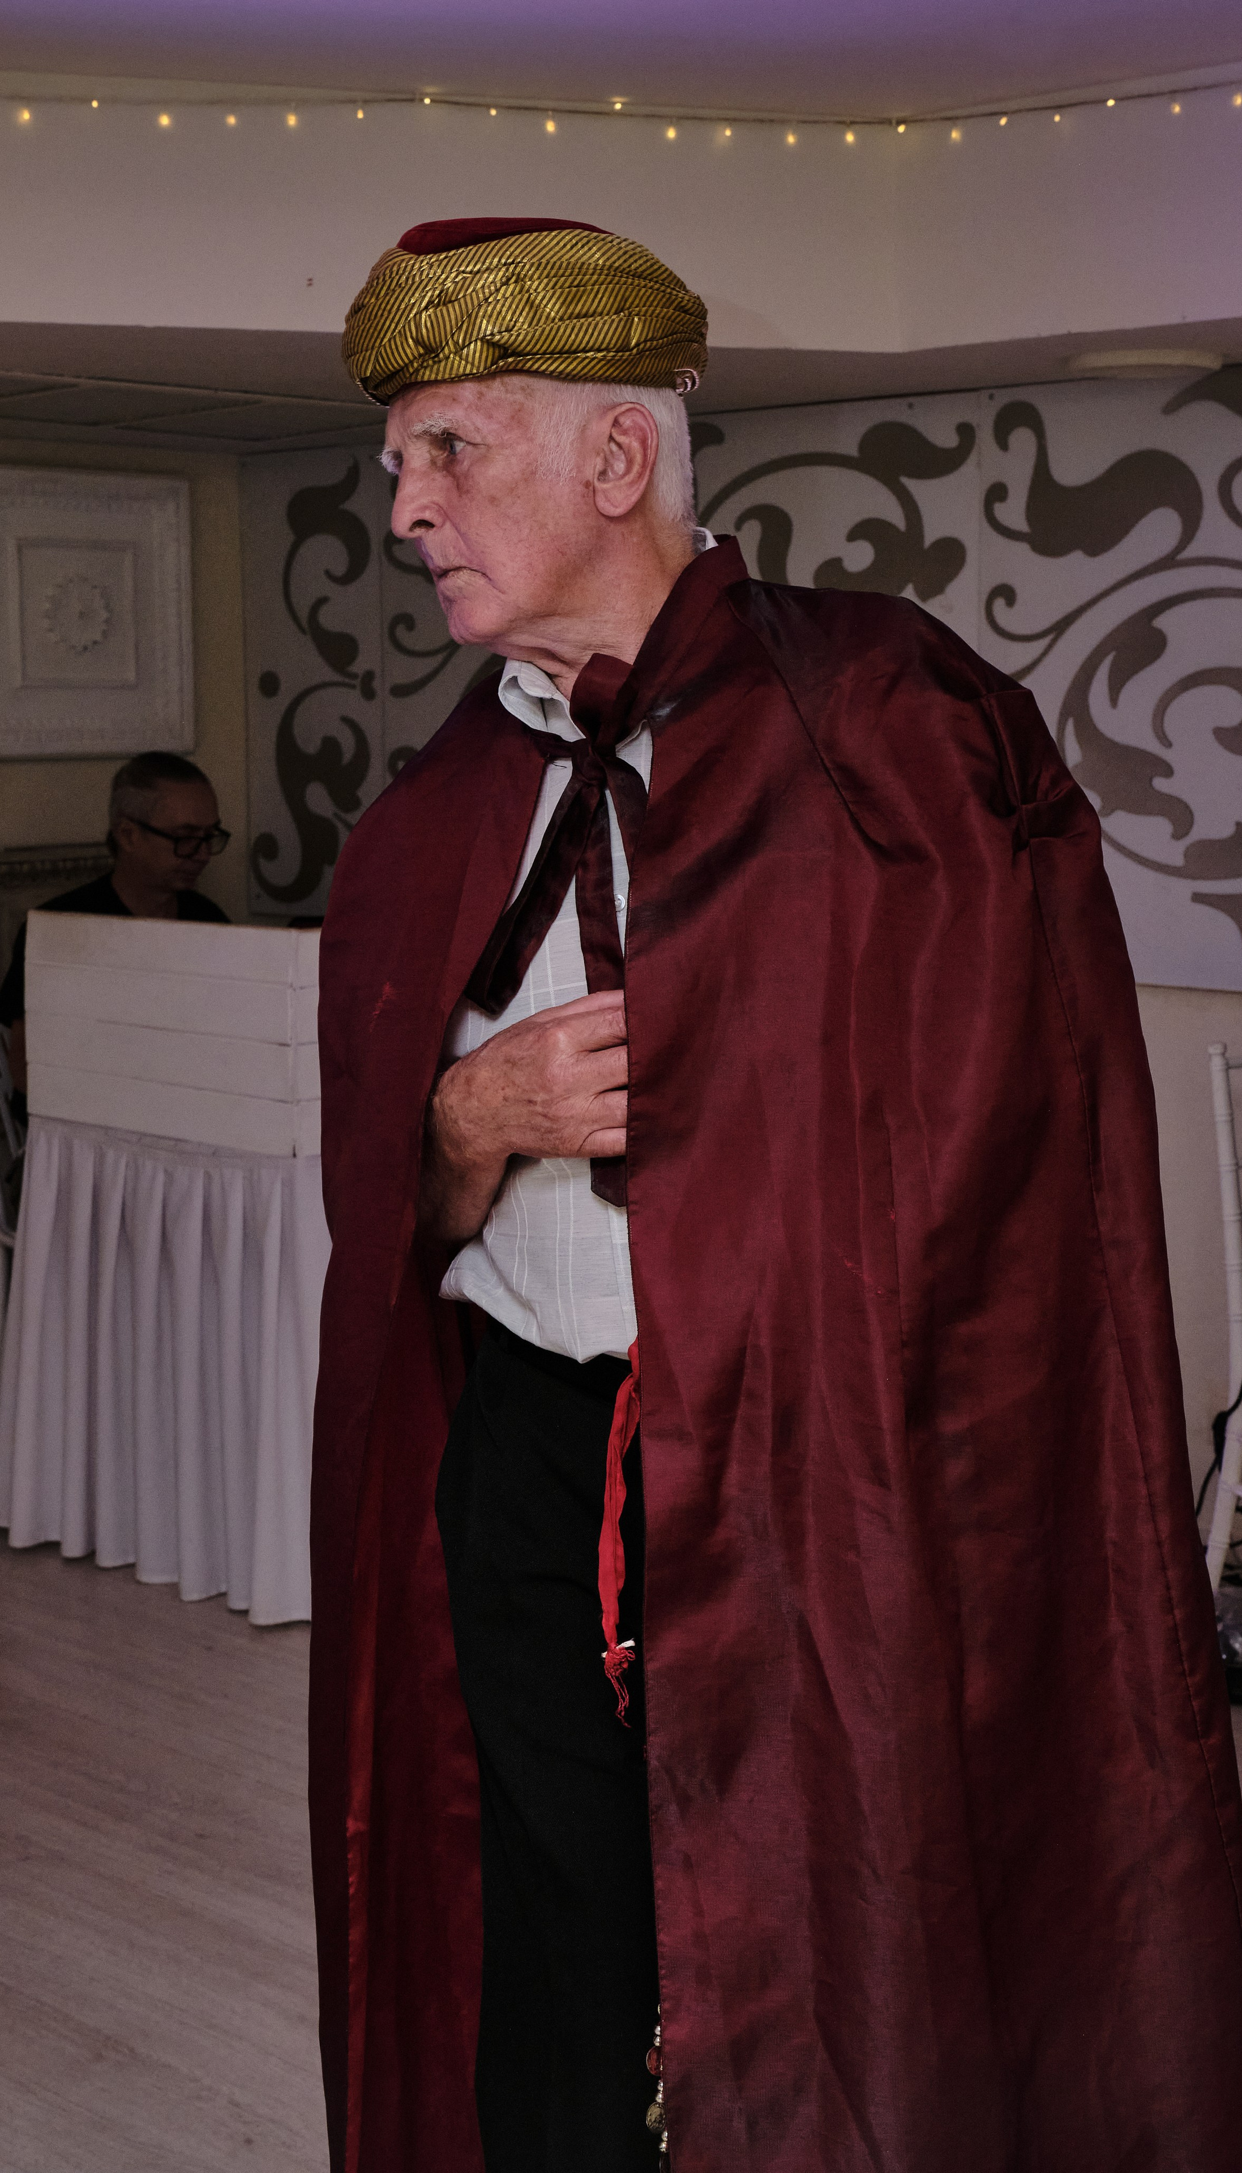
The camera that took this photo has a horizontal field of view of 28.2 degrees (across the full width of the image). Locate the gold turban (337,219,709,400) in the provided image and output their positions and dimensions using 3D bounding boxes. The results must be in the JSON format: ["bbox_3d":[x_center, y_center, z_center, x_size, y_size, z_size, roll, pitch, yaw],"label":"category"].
[{"bbox_3d":[-0.061,-0.497,1.580,0.235,0.118,0.215,0,8,0],"label":"gold turban"}]

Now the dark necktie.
[{"bbox_3d":[-0.039,-0.094,1.480,0.110,0.335,0.075,3,9,25],"label":"dark necktie"}]

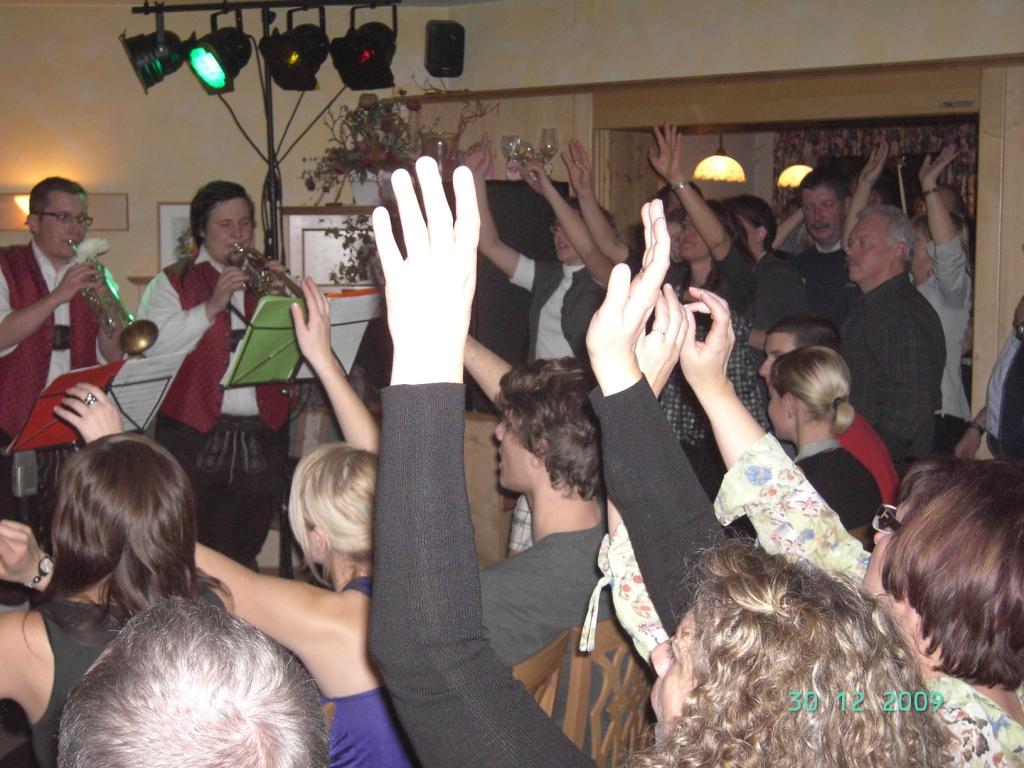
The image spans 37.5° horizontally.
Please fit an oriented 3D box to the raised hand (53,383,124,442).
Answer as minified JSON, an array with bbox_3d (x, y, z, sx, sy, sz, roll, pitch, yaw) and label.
[{"bbox_3d":[-0.686,0.050,2.450,0.110,0.100,0.090,-4,8,-30],"label":"raised hand"}]

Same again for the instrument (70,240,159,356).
[{"bbox_3d":[-1.185,-0.260,4.366,0.130,0.165,0.490,-6,42,-42],"label":"instrument"}]

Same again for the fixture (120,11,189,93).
[{"bbox_3d":[-1.200,-1.113,5.050,0.215,0.265,0.215,-17,9,-8],"label":"fixture"}]

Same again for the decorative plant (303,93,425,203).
[{"bbox_3d":[-0.586,-0.931,5.950,0.470,0.430,0.380,0,7,0],"label":"decorative plant"}]

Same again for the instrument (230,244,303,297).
[{"bbox_3d":[-0.688,-0.296,4.321,0.125,0.160,0.480,-6,28,-37],"label":"instrument"}]

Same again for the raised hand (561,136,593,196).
[{"bbox_3d":[0.213,-0.718,4.980,0.100,0.200,0.060,-1,12,40],"label":"raised hand"}]

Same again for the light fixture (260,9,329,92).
[{"bbox_3d":[-0.778,-1.194,5.400,0.210,0.285,0.200,-22,18,-33],"label":"light fixture"}]

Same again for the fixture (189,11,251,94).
[{"bbox_3d":[-0.979,-1.110,5.050,0.220,0.265,0.215,-26,20,-33],"label":"fixture"}]

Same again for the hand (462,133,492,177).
[{"bbox_3d":[-0.119,-0.784,5.200,0.095,0.155,0.085,-6,9,-41],"label":"hand"}]

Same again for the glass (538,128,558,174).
[{"bbox_3d":[0.143,-0.901,5.900,0.075,0.200,0.075,0,7,0],"label":"glass"}]

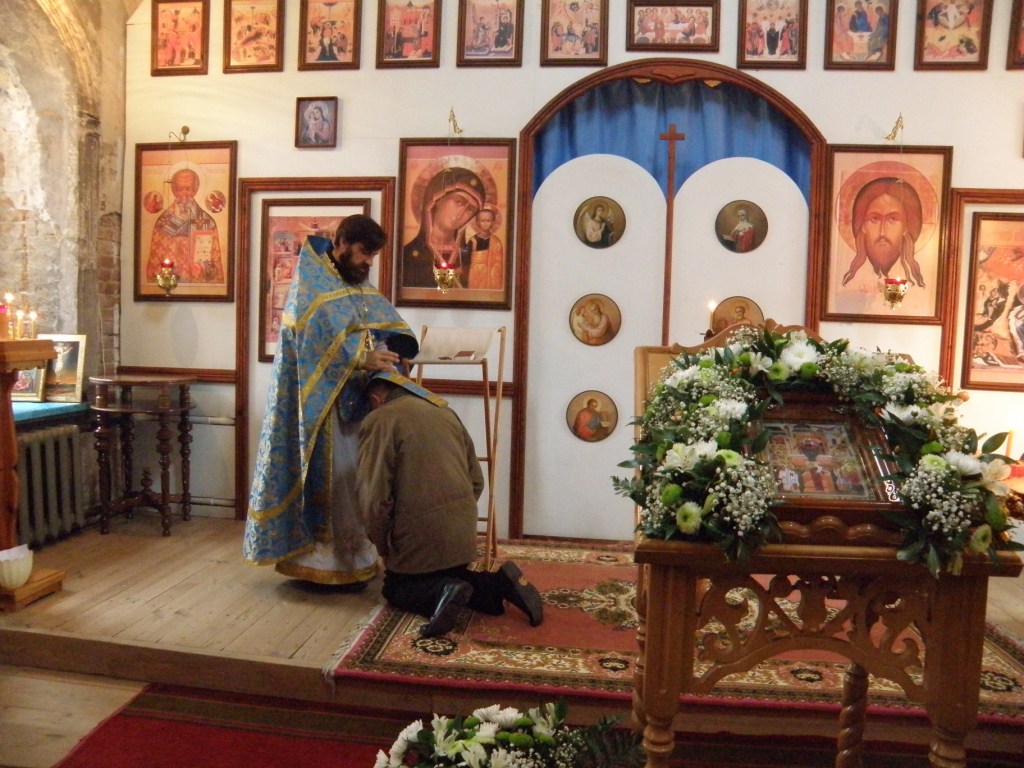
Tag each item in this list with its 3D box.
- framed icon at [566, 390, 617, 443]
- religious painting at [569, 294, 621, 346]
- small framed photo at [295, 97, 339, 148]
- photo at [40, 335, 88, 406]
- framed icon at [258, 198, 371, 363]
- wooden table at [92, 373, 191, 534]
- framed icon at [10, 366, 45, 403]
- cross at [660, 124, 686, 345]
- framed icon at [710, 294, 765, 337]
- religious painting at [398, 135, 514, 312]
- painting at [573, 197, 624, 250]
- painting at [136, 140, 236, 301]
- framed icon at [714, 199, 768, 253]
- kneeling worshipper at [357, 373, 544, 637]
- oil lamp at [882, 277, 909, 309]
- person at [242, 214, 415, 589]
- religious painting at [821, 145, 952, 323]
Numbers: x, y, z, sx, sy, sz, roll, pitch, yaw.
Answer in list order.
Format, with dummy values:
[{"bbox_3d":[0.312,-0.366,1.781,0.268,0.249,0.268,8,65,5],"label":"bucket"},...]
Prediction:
[{"bbox_3d":[0.469,0.189,4.476,0.300,0.300,0.020,2,4,7],"label":"framed icon"},{"bbox_3d":[0.484,-0.368,4.440,0.300,0.300,0.020,2,4,7],"label":"religious painting"},{"bbox_3d":[-1.159,-1.553,4.566,0.260,0.305,0.025,2,4,7],"label":"small framed photo"},{"bbox_3d":[-2.629,-0.090,4.483,0.270,0.385,0.030,2,-4,-3],"label":"photo"},{"bbox_3d":[-1.146,-0.590,4.436,0.655,0.950,0.035,2,4,7],"label":"framed icon"},{"bbox_3d":[-2.056,0.389,4.308,0.575,0.865,0.575,2,4,-3],"label":"wooden table"},{"bbox_3d":[-2.780,-0.026,4.377,0.230,0.270,0.025,2,-4,-3],"label":"framed icon"},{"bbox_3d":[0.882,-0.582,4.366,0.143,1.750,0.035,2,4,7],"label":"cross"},{"bbox_3d":[1.224,-0.334,4.188,0.285,0.285,0.020,2,4,7],"label":"framed icon"},{"bbox_3d":[-0.326,-0.936,4.498,0.695,0.990,0.040,2,4,7],"label":"religious painting"},{"bbox_3d":[0.504,-0.923,4.404,0.300,0.300,0.020,2,4,7],"label":"painting"},{"bbox_3d":[-1.935,-0.952,4.527,0.655,0.950,0.035,2,4,7],"label":"painting"},{"bbox_3d":[1.236,-0.846,4.152,0.285,0.285,0.020,2,4,7],"label":"framed icon"},{"bbox_3d":[-0.309,0.473,3.379,0.570,1.030,0.790,-1,4,-33],"label":"kneeling worshipper"},{"bbox_3d":[2.002,-0.479,4.025,0.130,0.165,0.130,2,4,7],"label":"oil lamp"},{"bbox_3d":[-0.850,0.090,3.600,0.680,1.740,0.590,4,5,29],"label":"person"},{"bbox_3d":[2.048,-0.816,4.200,0.670,0.980,0.040,2,4,7],"label":"religious painting"}]

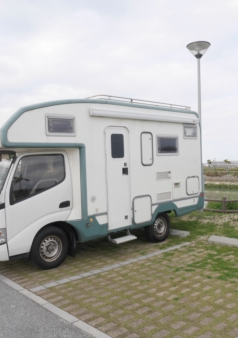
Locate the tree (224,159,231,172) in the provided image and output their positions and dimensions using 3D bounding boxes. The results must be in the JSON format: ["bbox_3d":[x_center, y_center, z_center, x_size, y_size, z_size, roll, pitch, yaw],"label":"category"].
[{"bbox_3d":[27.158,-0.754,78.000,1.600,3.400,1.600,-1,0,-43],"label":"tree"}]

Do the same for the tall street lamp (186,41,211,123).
[{"bbox_3d":[2.708,-1.333,10.400,0.800,5.650,0.800,-1,0,-43],"label":"tall street lamp"}]

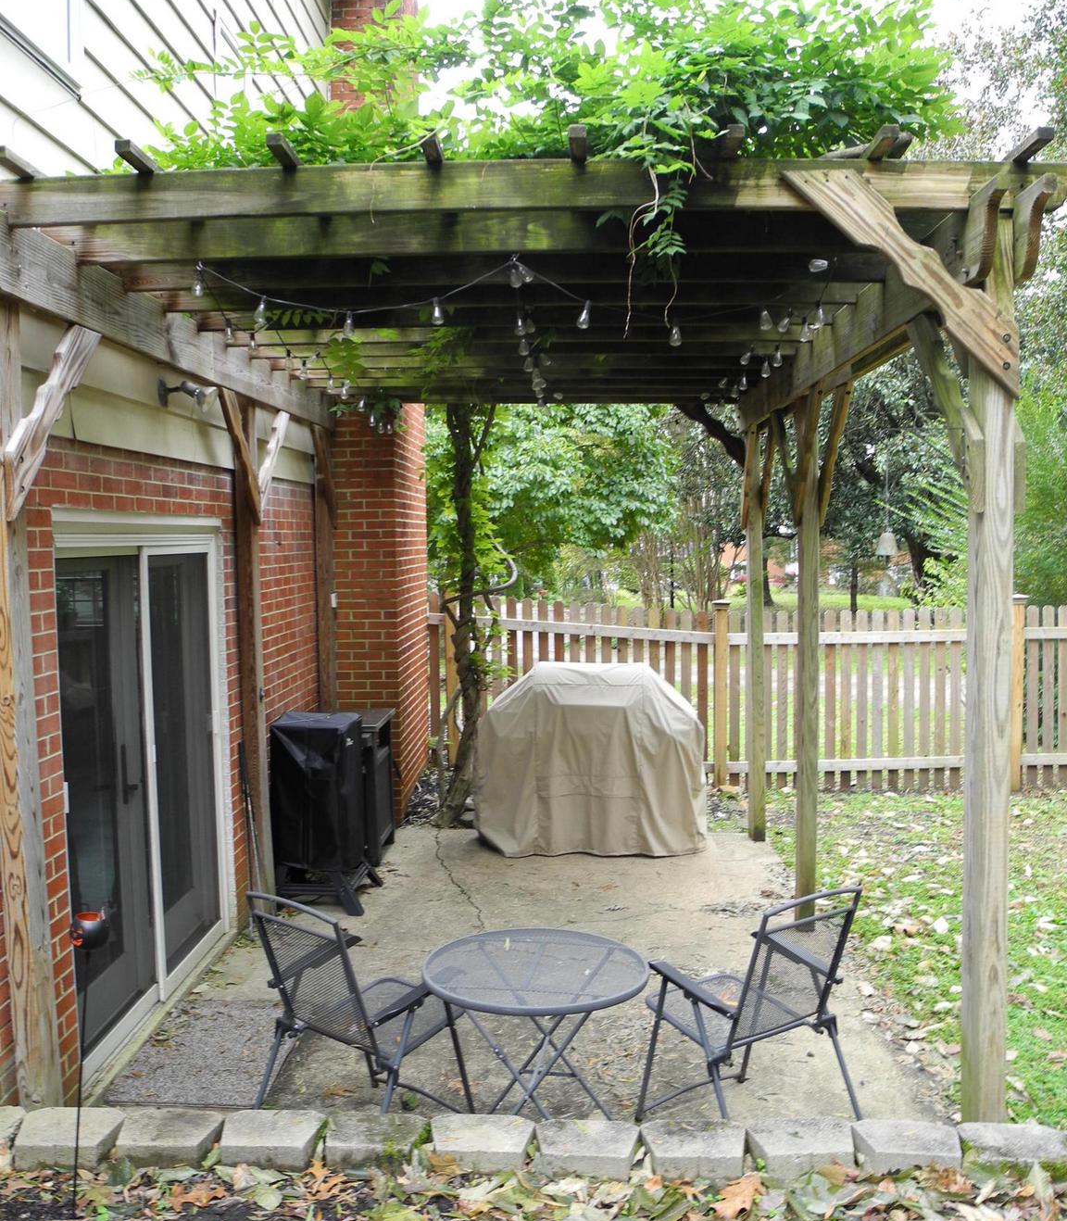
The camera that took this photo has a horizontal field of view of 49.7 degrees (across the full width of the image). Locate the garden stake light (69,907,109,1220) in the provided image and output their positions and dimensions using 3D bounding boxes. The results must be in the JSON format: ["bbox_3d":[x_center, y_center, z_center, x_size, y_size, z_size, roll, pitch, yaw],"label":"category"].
[{"bbox_3d":[-1.145,1.172,2.948,0.100,0.820,0.100,6,4,24],"label":"garden stake light"}]

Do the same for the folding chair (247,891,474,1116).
[{"bbox_3d":[-0.576,1.346,3.857,0.560,0.885,0.610,2,5,39],"label":"folding chair"}]

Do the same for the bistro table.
[{"bbox_3d":[0.013,1.454,3.635,0.710,0.680,0.710,-1,4,1],"label":"bistro table"}]

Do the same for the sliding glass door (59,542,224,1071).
[{"bbox_3d":[-1.655,0.652,4.917,0.120,1.970,1.880,-1,4,1],"label":"sliding glass door"}]

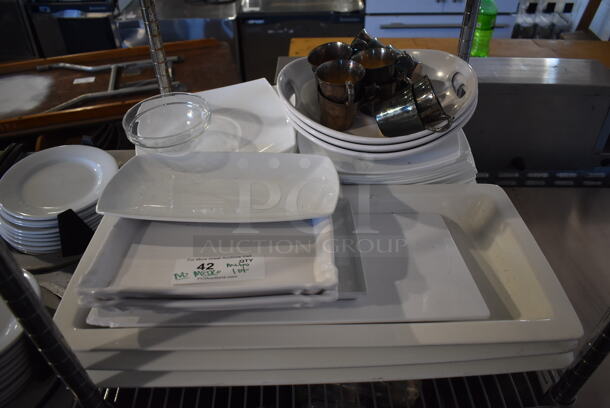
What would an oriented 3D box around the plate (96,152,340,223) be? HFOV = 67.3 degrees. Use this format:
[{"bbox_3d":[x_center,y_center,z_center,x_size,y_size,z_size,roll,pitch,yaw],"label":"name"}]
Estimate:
[{"bbox_3d":[-0.115,-0.021,0.655,0.332,0.036,0.167,1,38,2],"label":"plate"}]

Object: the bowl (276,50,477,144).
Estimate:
[{"bbox_3d":[0.119,-0.161,0.784,0.328,0.085,0.315,-8,42,-9],"label":"bowl"}]

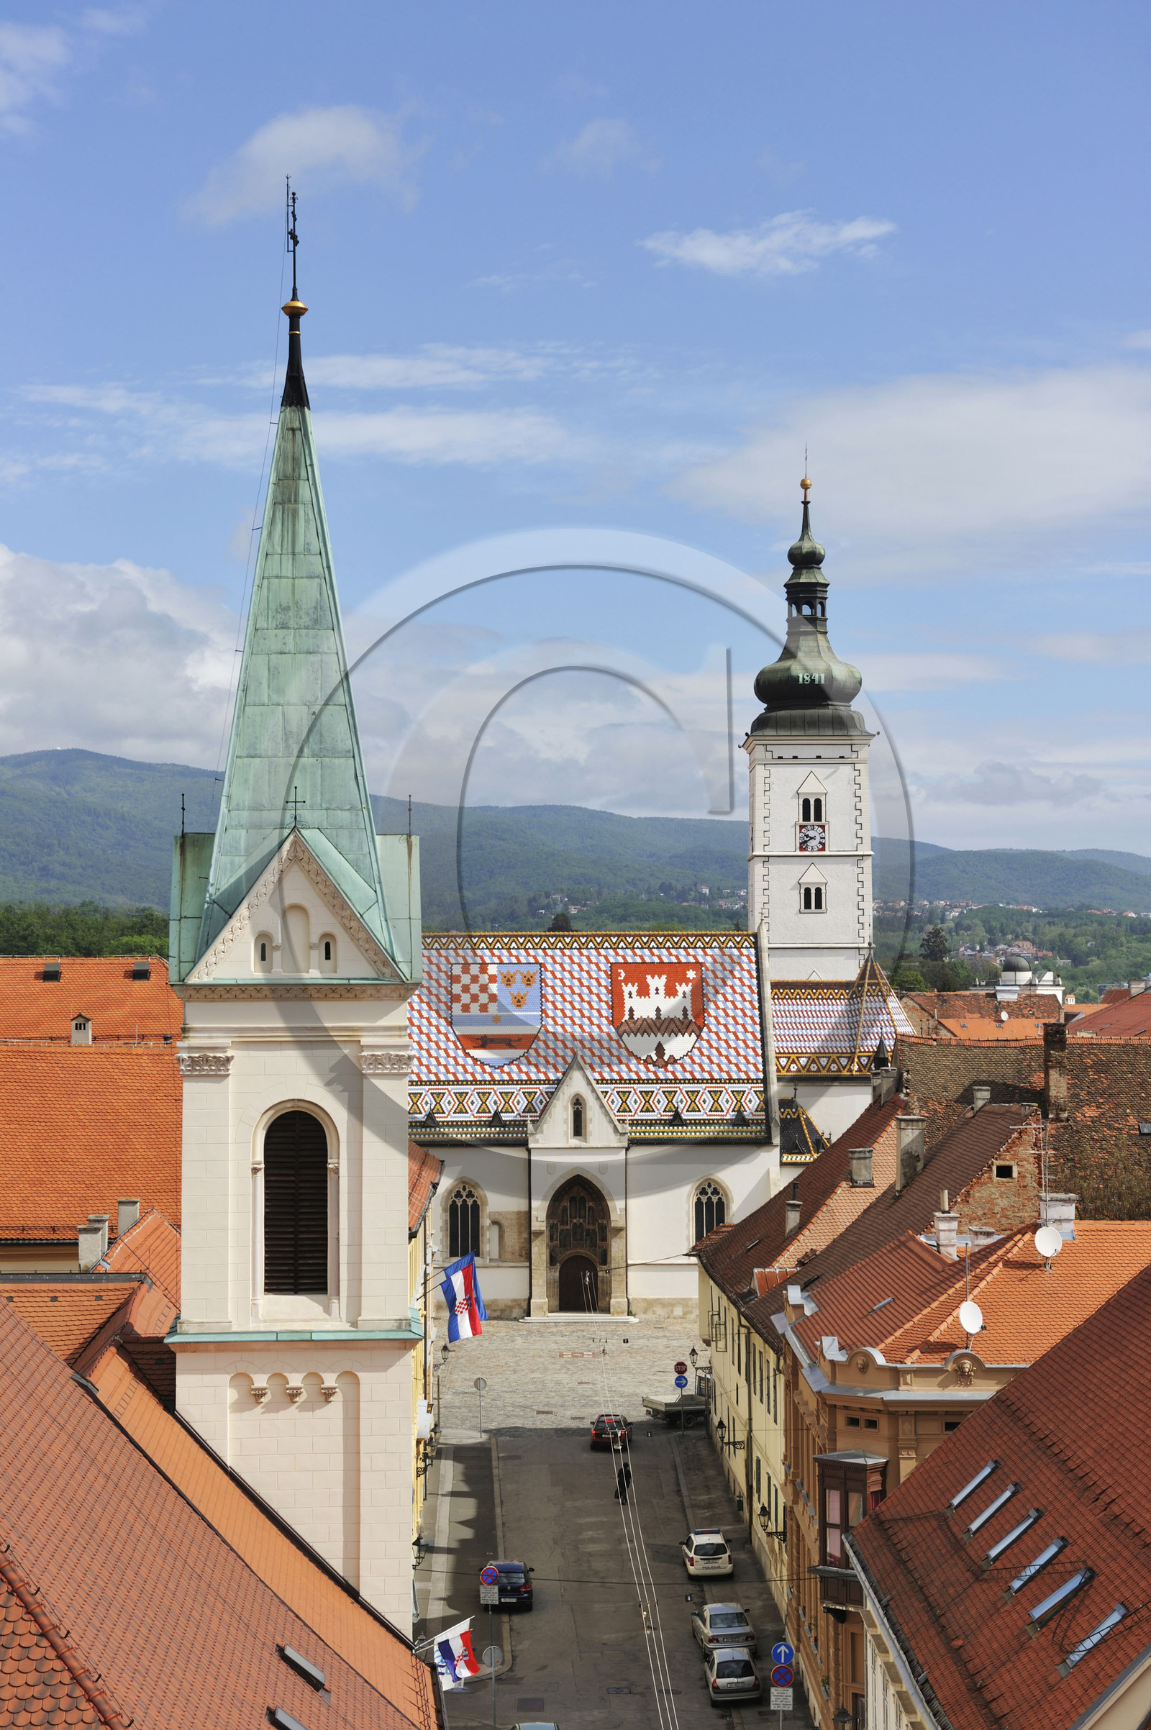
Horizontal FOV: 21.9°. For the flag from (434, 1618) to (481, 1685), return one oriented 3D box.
[{"bbox_3d":[-2.914,19.733,74.500,1.120,1.500,0.400,0,-2,0],"label":"flag"}]

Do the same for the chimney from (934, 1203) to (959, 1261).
[{"bbox_3d":[12.291,12.140,98.500,0.800,1.950,0.720,0,-2,0],"label":"chimney"}]

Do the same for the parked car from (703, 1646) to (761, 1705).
[{"bbox_3d":[5.026,25.663,94.816,1.670,1.430,3.800,0,-1,-1],"label":"parked car"}]

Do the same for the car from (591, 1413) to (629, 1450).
[{"bbox_3d":[1.656,26.529,139.816,1.750,1.470,4.350,0,-1,3],"label":"car"}]

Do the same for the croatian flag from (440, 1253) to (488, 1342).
[{"bbox_3d":[-4.379,16.930,116.000,1.720,3.200,0.500,0,-2,0],"label":"croatian flag"}]

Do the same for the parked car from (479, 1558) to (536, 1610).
[{"bbox_3d":[-2.404,25.884,107.316,1.790,1.480,4.200,0,-1,-2],"label":"parked car"}]

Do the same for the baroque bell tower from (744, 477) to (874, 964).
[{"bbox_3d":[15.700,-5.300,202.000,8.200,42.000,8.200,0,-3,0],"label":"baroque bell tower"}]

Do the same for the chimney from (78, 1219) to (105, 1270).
[{"bbox_3d":[-15.535,12.247,95.500,0.800,1.650,0.720,0,-2,0],"label":"chimney"}]

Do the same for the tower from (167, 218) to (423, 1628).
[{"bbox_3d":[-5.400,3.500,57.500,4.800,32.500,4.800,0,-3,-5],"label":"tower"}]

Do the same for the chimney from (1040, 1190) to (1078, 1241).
[{"bbox_3d":[15.130,11.002,93.400,1.200,1.600,0.750,0,-2,0],"label":"chimney"}]

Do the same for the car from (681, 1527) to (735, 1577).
[{"bbox_3d":[5.035,25.961,113.017,1.750,1.550,4.400,0,-1,-1],"label":"car"}]

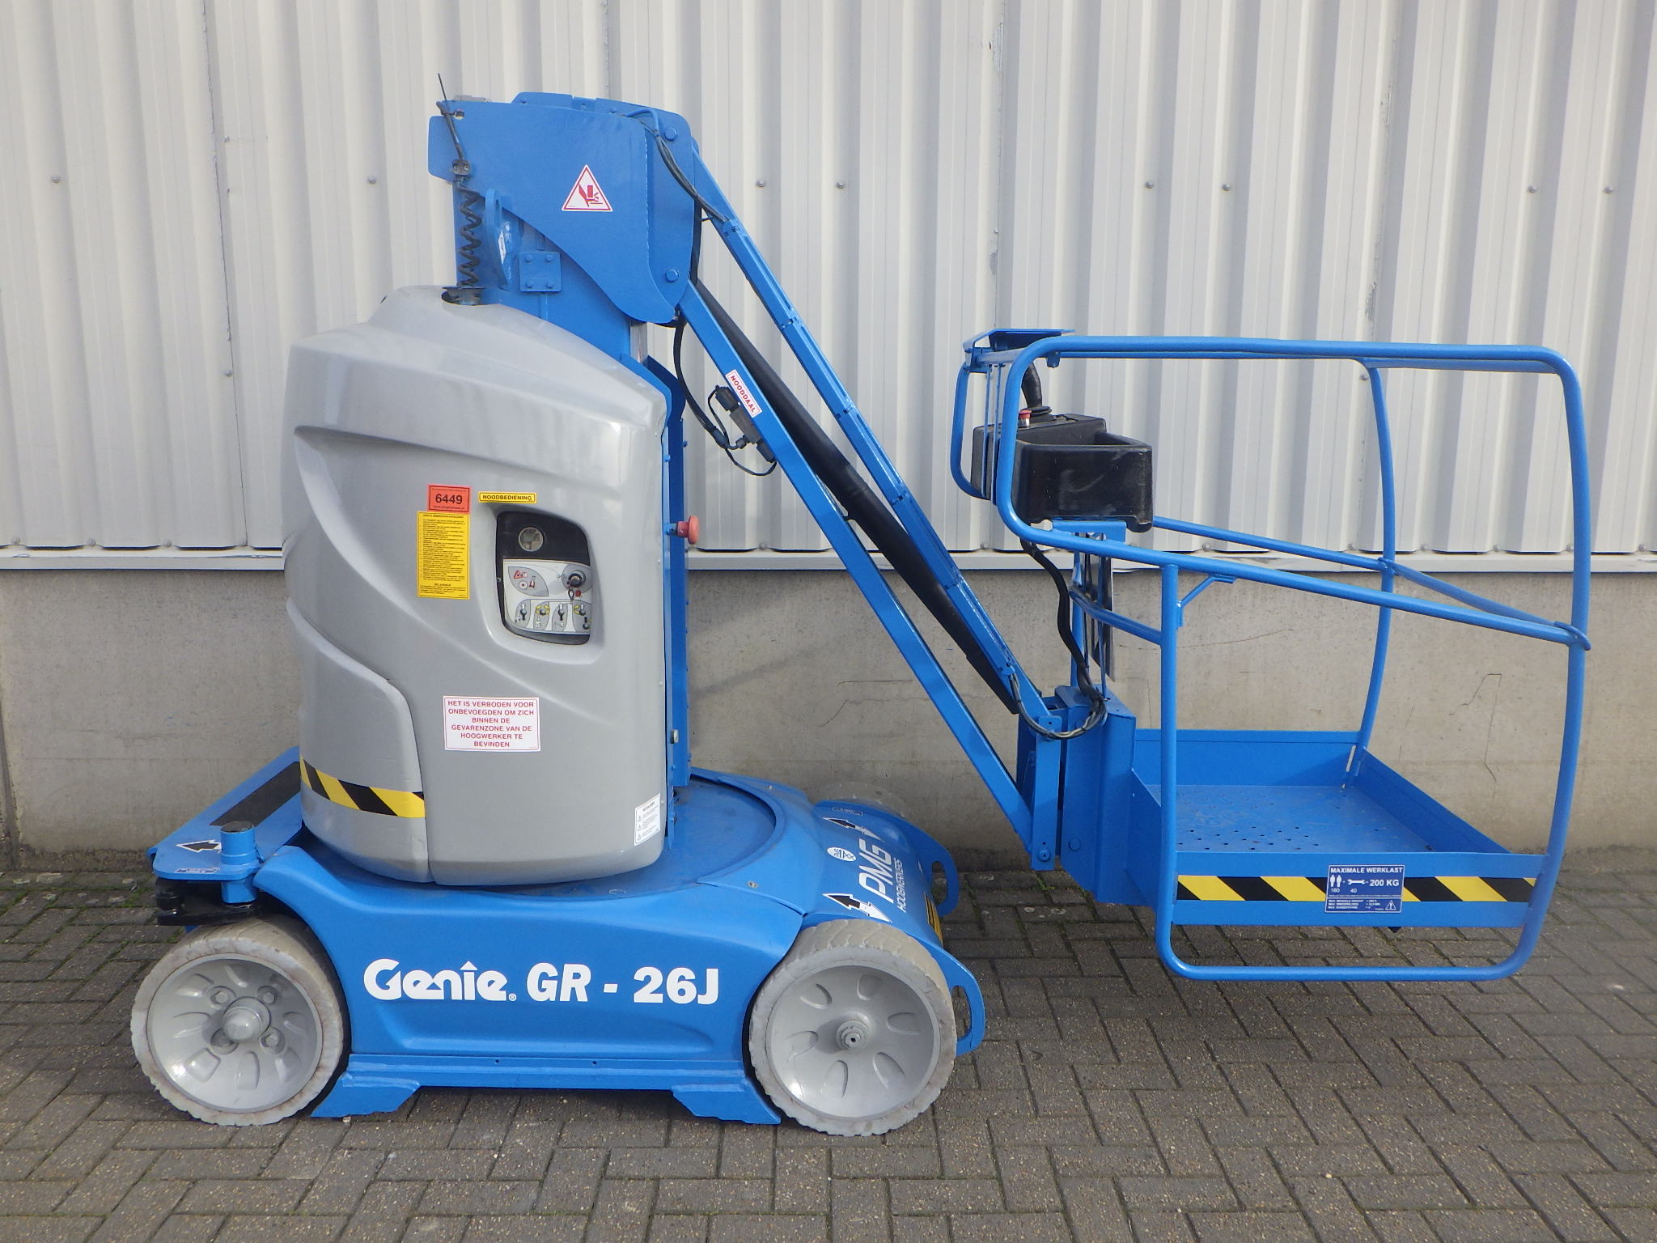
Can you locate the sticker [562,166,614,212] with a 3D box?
[{"bbox_3d":[-0.471,-0.845,2.620,0.101,0.095,0.002,1,10,1],"label":"sticker"}]

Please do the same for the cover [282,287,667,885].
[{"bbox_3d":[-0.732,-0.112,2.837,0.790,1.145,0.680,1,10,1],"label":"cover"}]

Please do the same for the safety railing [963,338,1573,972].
[{"bbox_3d":[0.847,0.011,2.931,1.100,1.200,0.960,0,10,0],"label":"safety railing"}]

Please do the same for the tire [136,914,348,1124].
[{"bbox_3d":[-1.143,0.787,2.658,0.398,0.398,0.125,1,10,1],"label":"tire"}]

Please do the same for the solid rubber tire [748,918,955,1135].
[{"bbox_3d":[0.045,0.796,2.639,0.398,0.398,0.125,1,10,1],"label":"solid rubber tire"}]

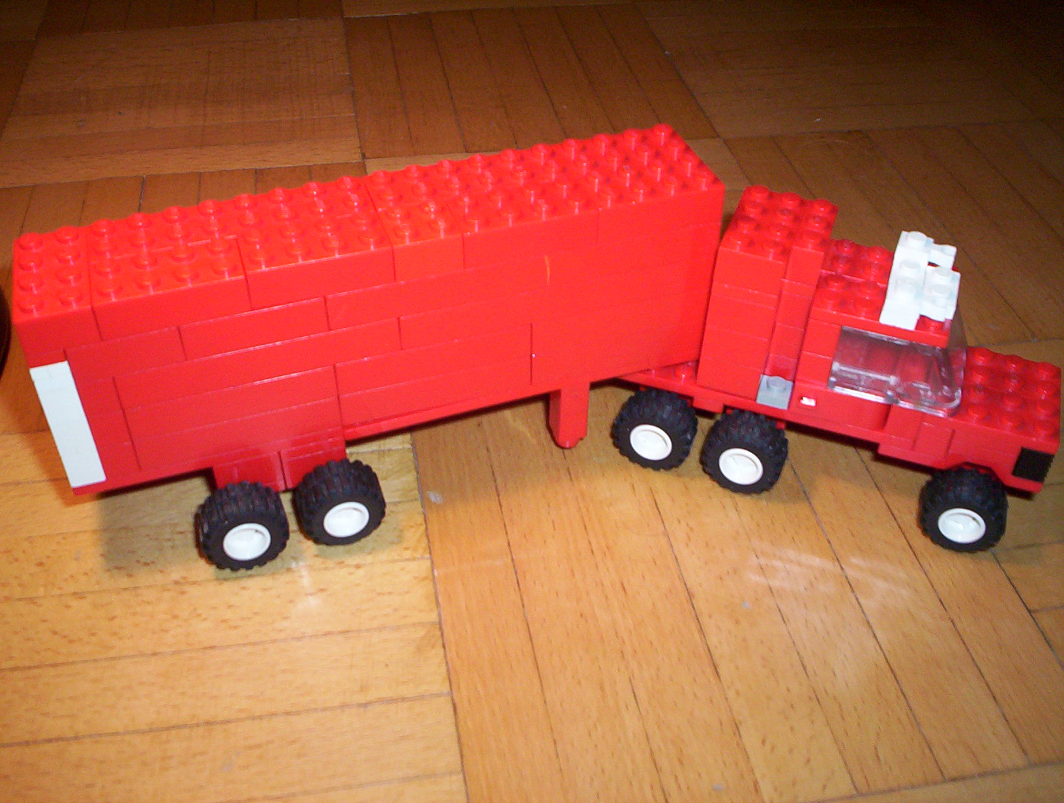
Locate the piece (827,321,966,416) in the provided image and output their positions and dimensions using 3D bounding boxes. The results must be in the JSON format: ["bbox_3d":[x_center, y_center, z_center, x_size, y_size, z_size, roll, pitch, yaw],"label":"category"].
[{"bbox_3d":[0.093,-0.016,0.290,0.032,0.019,0.032,15,43,16],"label":"piece"}]

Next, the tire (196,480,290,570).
[{"bbox_3d":[-0.070,0.030,0.286,0.021,0.021,0.012,-11,42,-15],"label":"tire"}]

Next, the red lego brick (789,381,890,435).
[{"bbox_3d":[0.078,-0.002,0.294,0.024,0.010,0.010,15,43,16],"label":"red lego brick"}]

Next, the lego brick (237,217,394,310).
[{"bbox_3d":[-0.048,-0.032,0.263,0.032,0.011,0.016,-12,42,-14],"label":"lego brick"}]

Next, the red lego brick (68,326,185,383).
[{"bbox_3d":[-0.090,-0.015,0.258,0.024,0.010,0.013,-12,42,-14],"label":"red lego brick"}]

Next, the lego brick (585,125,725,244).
[{"bbox_3d":[0.026,-0.054,0.286,0.030,0.011,0.032,-12,42,-13],"label":"lego brick"}]

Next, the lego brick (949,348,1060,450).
[{"bbox_3d":[0.117,-0.002,0.293,0.029,0.005,0.032,15,41,14],"label":"lego brick"}]

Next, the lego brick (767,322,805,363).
[{"bbox_3d":[0.068,-0.020,0.302,0.008,0.010,0.015,14,41,14],"label":"lego brick"}]

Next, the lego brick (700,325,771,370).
[{"bbox_3d":[0.056,-0.022,0.303,0.016,0.011,0.026,14,41,14],"label":"lego brick"}]

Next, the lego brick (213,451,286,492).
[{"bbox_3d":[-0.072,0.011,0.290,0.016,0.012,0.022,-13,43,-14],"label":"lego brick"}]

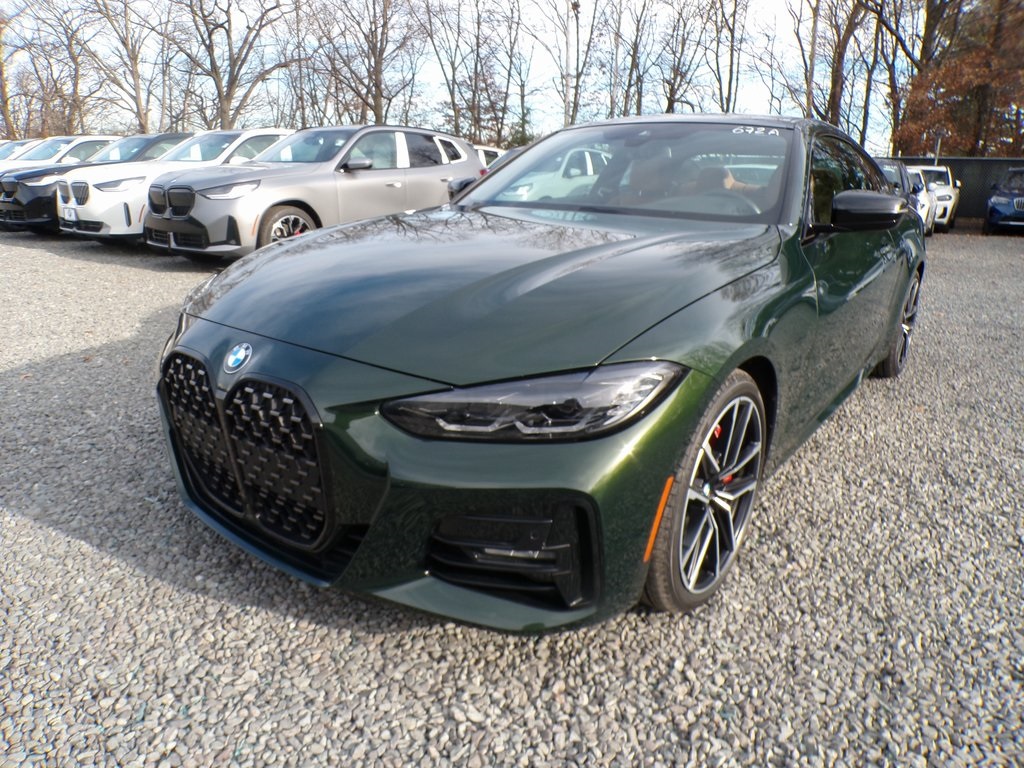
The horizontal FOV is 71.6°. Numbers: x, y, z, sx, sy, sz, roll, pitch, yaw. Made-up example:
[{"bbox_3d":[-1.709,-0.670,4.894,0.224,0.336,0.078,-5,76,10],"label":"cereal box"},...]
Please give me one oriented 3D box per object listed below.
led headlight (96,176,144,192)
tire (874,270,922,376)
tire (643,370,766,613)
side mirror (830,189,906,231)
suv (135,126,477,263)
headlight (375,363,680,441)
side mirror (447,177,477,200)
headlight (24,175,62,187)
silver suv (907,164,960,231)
[{"bbox_3d":[-5.036,-2.557,9.083,0.660,0.200,0.260,1,17,0],"label":"led headlight"},{"bbox_3d":[2.163,-0.380,4.109,0.260,0.660,0.660,13,21,35],"label":"tire"},{"bbox_3d":[0.465,0.262,1.911,0.235,0.660,0.660,14,21,36],"label":"tire"},{"bbox_3d":[1.223,-0.609,2.471,0.250,0.155,0.160,13,21,35],"label":"side mirror"},{"bbox_3d":[-2.383,-2.557,9.445,1.950,1.660,4.750,12,20,32],"label":"suv"},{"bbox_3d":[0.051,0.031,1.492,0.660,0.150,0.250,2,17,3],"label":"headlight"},{"bbox_3d":[-0.238,-0.947,3.509,0.250,0.155,0.160,13,21,35],"label":"side mirror"},{"bbox_3d":[-7.053,-3.058,10.660,0.640,0.200,0.260,1,17,0],"label":"headlight"},{"bbox_3d":[11.026,-5.177,19.399,1.880,1.650,4.500,11,19,29],"label":"silver suv"}]

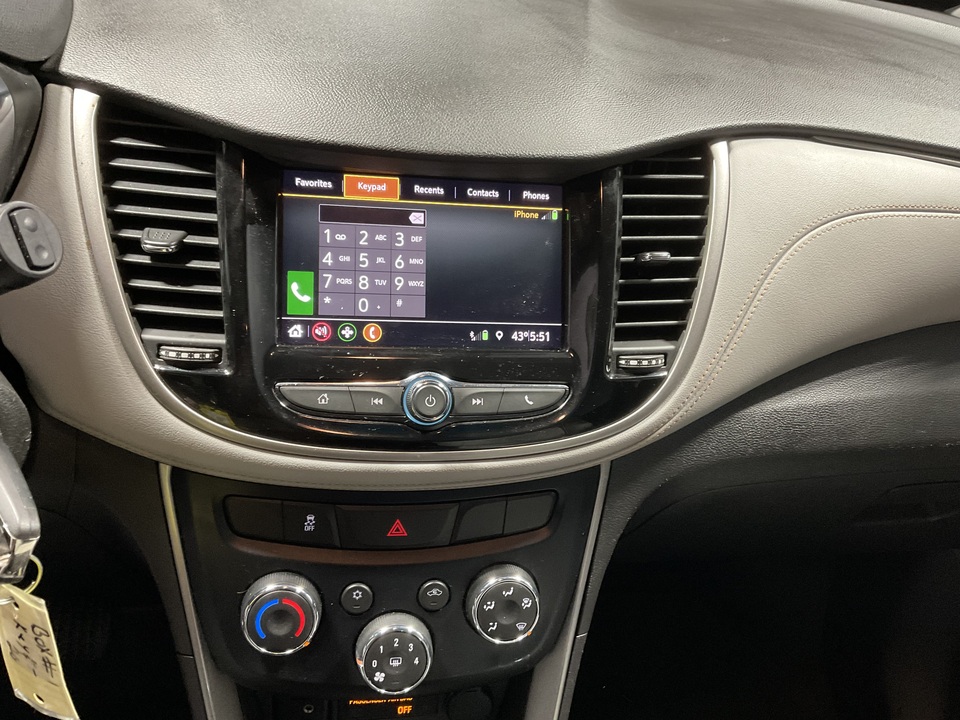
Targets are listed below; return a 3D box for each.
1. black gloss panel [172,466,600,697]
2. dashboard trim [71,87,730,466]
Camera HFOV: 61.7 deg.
[{"bbox_3d":[-0.056,0.147,0.552,0.295,0.147,0.055,1,3,-12],"label":"black gloss panel"},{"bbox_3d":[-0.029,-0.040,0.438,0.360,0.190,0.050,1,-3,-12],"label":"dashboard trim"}]

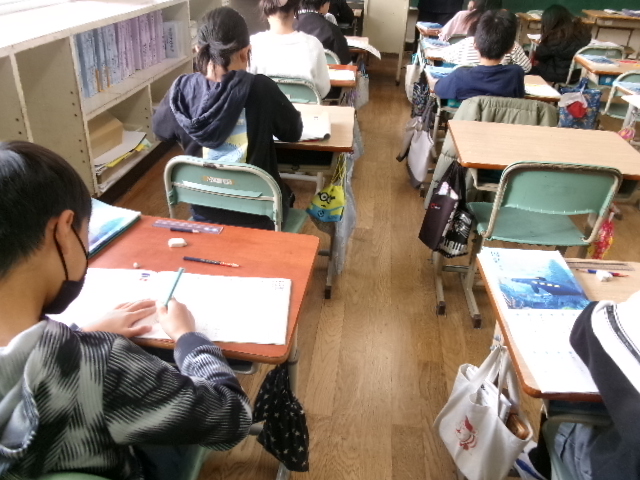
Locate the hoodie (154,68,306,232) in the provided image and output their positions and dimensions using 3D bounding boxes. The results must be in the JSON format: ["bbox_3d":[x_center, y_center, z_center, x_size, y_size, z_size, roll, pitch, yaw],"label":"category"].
[{"bbox_3d":[-0.254,-0.268,1.483,0.390,0.420,0.360,5,30,3],"label":"hoodie"}]

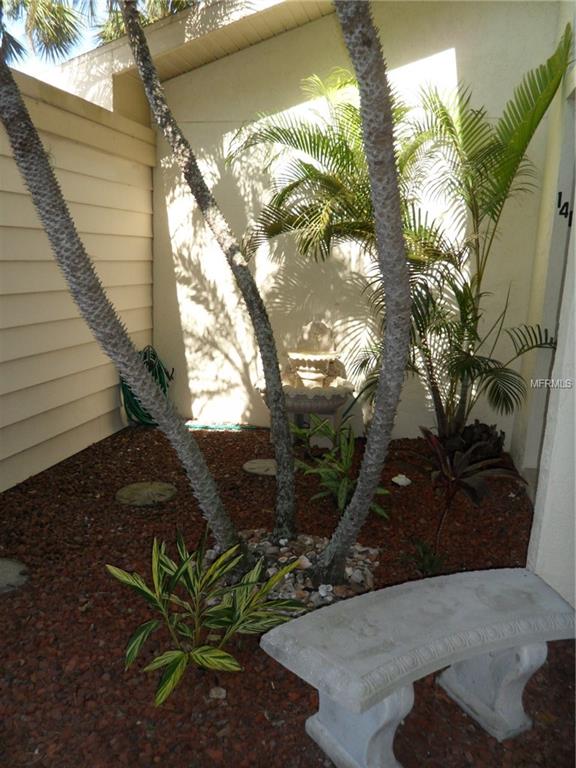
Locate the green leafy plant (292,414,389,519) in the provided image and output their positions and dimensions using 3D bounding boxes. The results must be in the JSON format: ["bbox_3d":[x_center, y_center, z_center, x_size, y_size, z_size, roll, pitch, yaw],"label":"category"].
[{"bbox_3d":[0.385,0.504,3.947,0.600,0.530,0.580,5,12,14],"label":"green leafy plant"}]

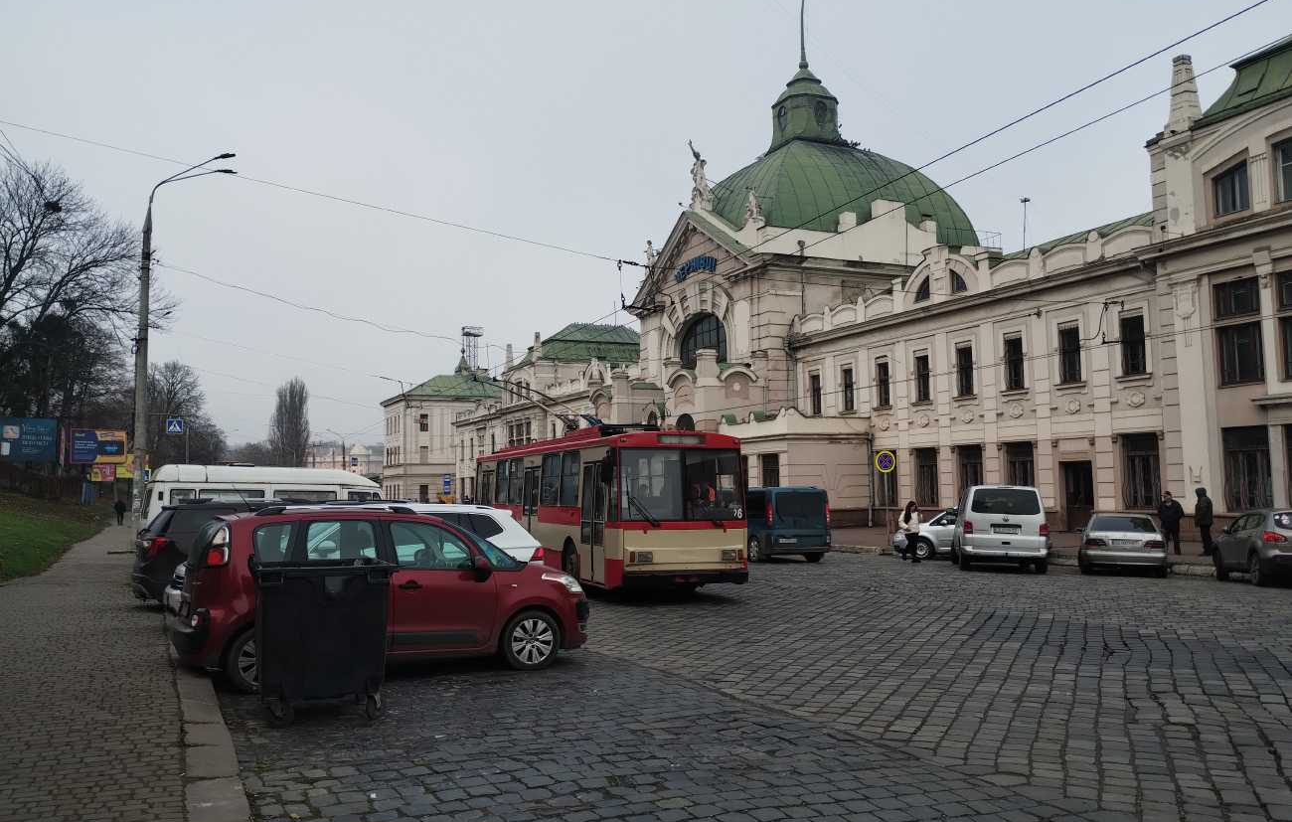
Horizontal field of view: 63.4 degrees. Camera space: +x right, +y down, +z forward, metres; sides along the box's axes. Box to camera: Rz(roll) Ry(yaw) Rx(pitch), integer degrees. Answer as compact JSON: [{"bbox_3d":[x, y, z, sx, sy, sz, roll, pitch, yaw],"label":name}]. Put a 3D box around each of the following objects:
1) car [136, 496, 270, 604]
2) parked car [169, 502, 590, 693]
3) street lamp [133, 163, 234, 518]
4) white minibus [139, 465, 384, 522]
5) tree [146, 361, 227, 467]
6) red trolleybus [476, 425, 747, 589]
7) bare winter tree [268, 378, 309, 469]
[{"bbox_3d":[-5.410,2.291,16.646,5.040,1.780,2.000,2,-5,-29],"label":"car"},{"bbox_3d":[-2.599,1.786,10.604,4.080,1.650,1.770,2,-5,-27],"label":"parked car"},{"bbox_3d":[-16.360,-2.098,37.129,3.400,13.750,1.500,1,-4,-26],"label":"street lamp"},{"bbox_3d":[-6.834,2.275,19.993,4.950,2.470,1.970,3,-5,-28],"label":"white minibus"},{"bbox_3d":[-54.649,3.054,122.438,10.000,17.720,10.000,1,-4,-26],"label":"tree"},{"bbox_3d":[-1.386,2.060,23.400,2.500,3.330,11.340,0,-4,-21],"label":"red trolleybus"},{"bbox_3d":[-68.350,5.805,200.636,8.000,24.490,8.000,1,-4,-26],"label":"bare winter tree"}]

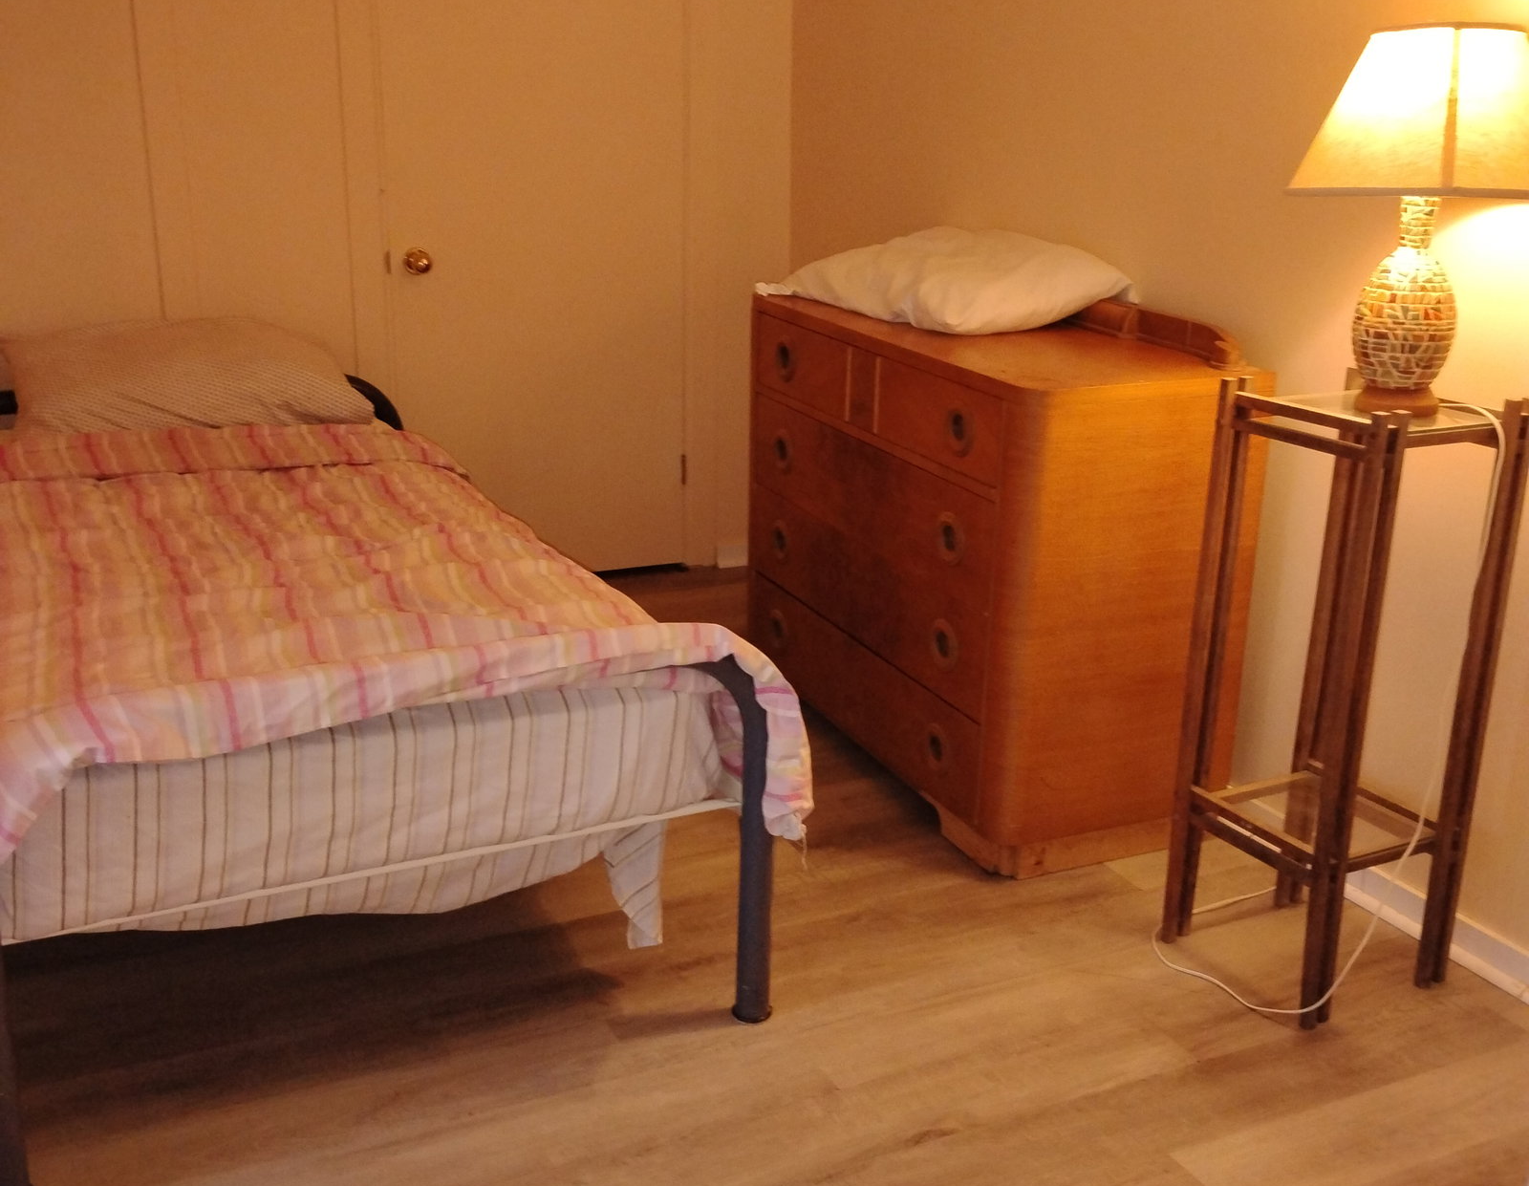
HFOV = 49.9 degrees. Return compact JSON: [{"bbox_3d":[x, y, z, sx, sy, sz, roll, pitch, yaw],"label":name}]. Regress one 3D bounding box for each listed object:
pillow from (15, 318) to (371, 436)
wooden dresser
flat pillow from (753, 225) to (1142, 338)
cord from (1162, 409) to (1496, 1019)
[{"bbox_3d":[-1.233,-0.459,3.577,0.710,0.240,0.430,-7,19,-23],"label":"pillow"},{"bbox_3d":[0.407,-0.133,3.320,0.480,0.920,1.190,-6,19,-22],"label":"wooden dresser"},{"bbox_3d":[0.386,-0.652,3.370,0.450,0.170,0.710,-6,19,-22],"label":"flat pillow"},{"bbox_3d":[0.824,0.155,2.464,0.370,0.905,0.410,-7,19,-23],"label":"cord"}]

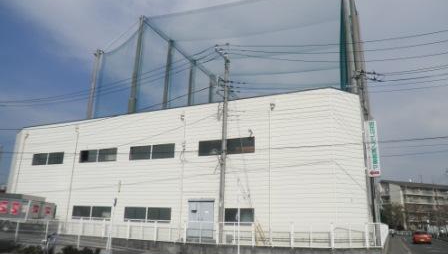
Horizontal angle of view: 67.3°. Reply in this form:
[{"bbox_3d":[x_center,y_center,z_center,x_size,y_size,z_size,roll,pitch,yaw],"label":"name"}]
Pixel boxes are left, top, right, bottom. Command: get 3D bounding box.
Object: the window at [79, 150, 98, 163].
[{"bbox_3d":[-9.479,2.065,23.560,1.610,0.890,0.120,-5,-16,25],"label":"window"}]

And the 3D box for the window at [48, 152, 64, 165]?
[{"bbox_3d":[-12.997,2.476,26.135,1.690,0.912,0.120,-5,-16,25],"label":"window"}]

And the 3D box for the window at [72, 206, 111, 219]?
[{"bbox_3d":[-8.731,5.696,22.187,3.490,0.860,0.120,-5,-16,25],"label":"window"}]

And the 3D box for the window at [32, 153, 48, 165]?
[{"bbox_3d":[-14.693,2.631,26.933,1.717,0.929,0.120,-5,-16,25],"label":"window"}]

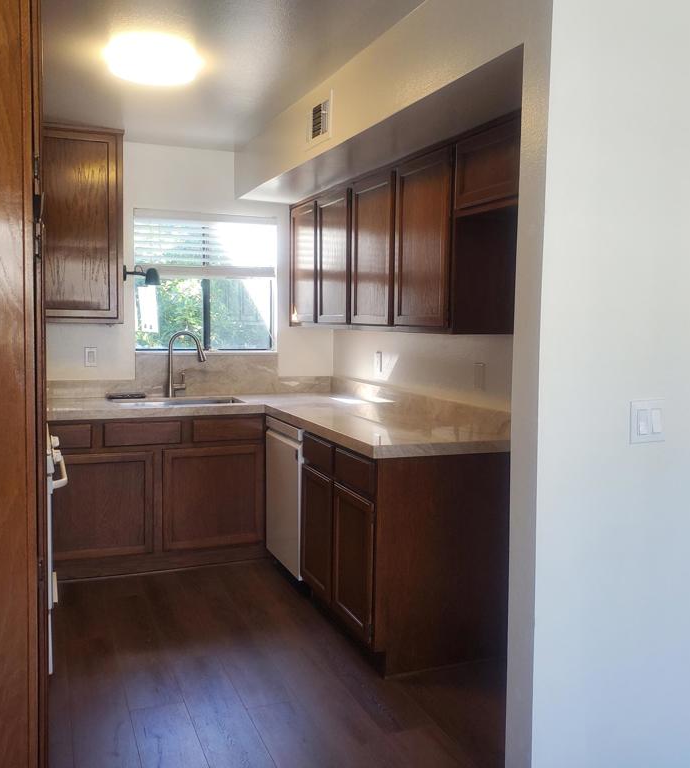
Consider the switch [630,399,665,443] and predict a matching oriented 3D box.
[{"bbox_3d":[0.823,0.102,2.081,0.120,0.116,0.009,-2,5,-22],"label":"switch"}]

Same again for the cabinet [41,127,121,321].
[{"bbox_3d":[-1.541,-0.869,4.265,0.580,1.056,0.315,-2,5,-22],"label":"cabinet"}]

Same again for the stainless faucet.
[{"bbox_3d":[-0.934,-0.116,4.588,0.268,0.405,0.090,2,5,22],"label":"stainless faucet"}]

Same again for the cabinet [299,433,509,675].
[{"bbox_3d":[0.248,0.683,3.489,0.640,0.889,0.818,-2,5,-22],"label":"cabinet"}]

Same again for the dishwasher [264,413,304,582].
[{"bbox_3d":[-0.044,0.601,4.140,0.600,0.820,0.605,-2,5,-22],"label":"dishwasher"}]

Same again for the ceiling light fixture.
[{"bbox_3d":[-0.741,-1.232,2.958,0.360,0.100,0.360,-2,5,-22],"label":"ceiling light fixture"}]

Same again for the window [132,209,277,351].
[{"bbox_3d":[-0.852,-0.623,4.771,0.885,0.855,0.100,-2,5,-22],"label":"window"}]

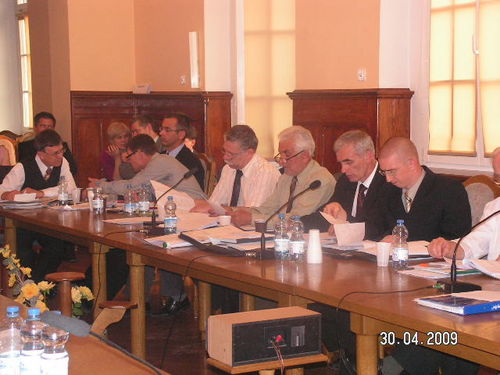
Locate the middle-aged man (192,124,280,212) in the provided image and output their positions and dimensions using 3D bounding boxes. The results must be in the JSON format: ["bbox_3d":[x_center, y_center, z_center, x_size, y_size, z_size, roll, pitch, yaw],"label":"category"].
[{"bbox_3d":[-0.087,0.316,6.023,0.780,1.320,0.560,-4,6,-37],"label":"middle-aged man"}]

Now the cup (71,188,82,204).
[{"bbox_3d":[-1.201,0.062,7.400,0.072,0.097,0.072,-1,5,0],"label":"cup"}]

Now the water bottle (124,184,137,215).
[{"bbox_3d":[-0.771,0.079,6.900,0.066,0.205,0.066,-1,5,0],"label":"water bottle"}]

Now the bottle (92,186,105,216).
[{"bbox_3d":[-0.968,0.069,6.830,0.066,0.205,0.066,-1,5,0],"label":"bottle"}]

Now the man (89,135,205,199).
[{"bbox_3d":[-0.645,0.280,7.030,0.880,1.240,0.580,-2,5,-13],"label":"man"}]

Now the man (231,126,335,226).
[{"bbox_3d":[0.219,0.355,5.497,0.780,1.320,0.560,-4,6,-37],"label":"man"}]

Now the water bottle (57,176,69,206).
[{"bbox_3d":[-1.309,0.022,7.500,0.066,0.205,0.066,-1,5,0],"label":"water bottle"}]

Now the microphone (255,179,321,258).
[{"bbox_3d":[0.176,0.142,4.988,0.370,0.330,0.120,-4,6,-31],"label":"microphone"}]

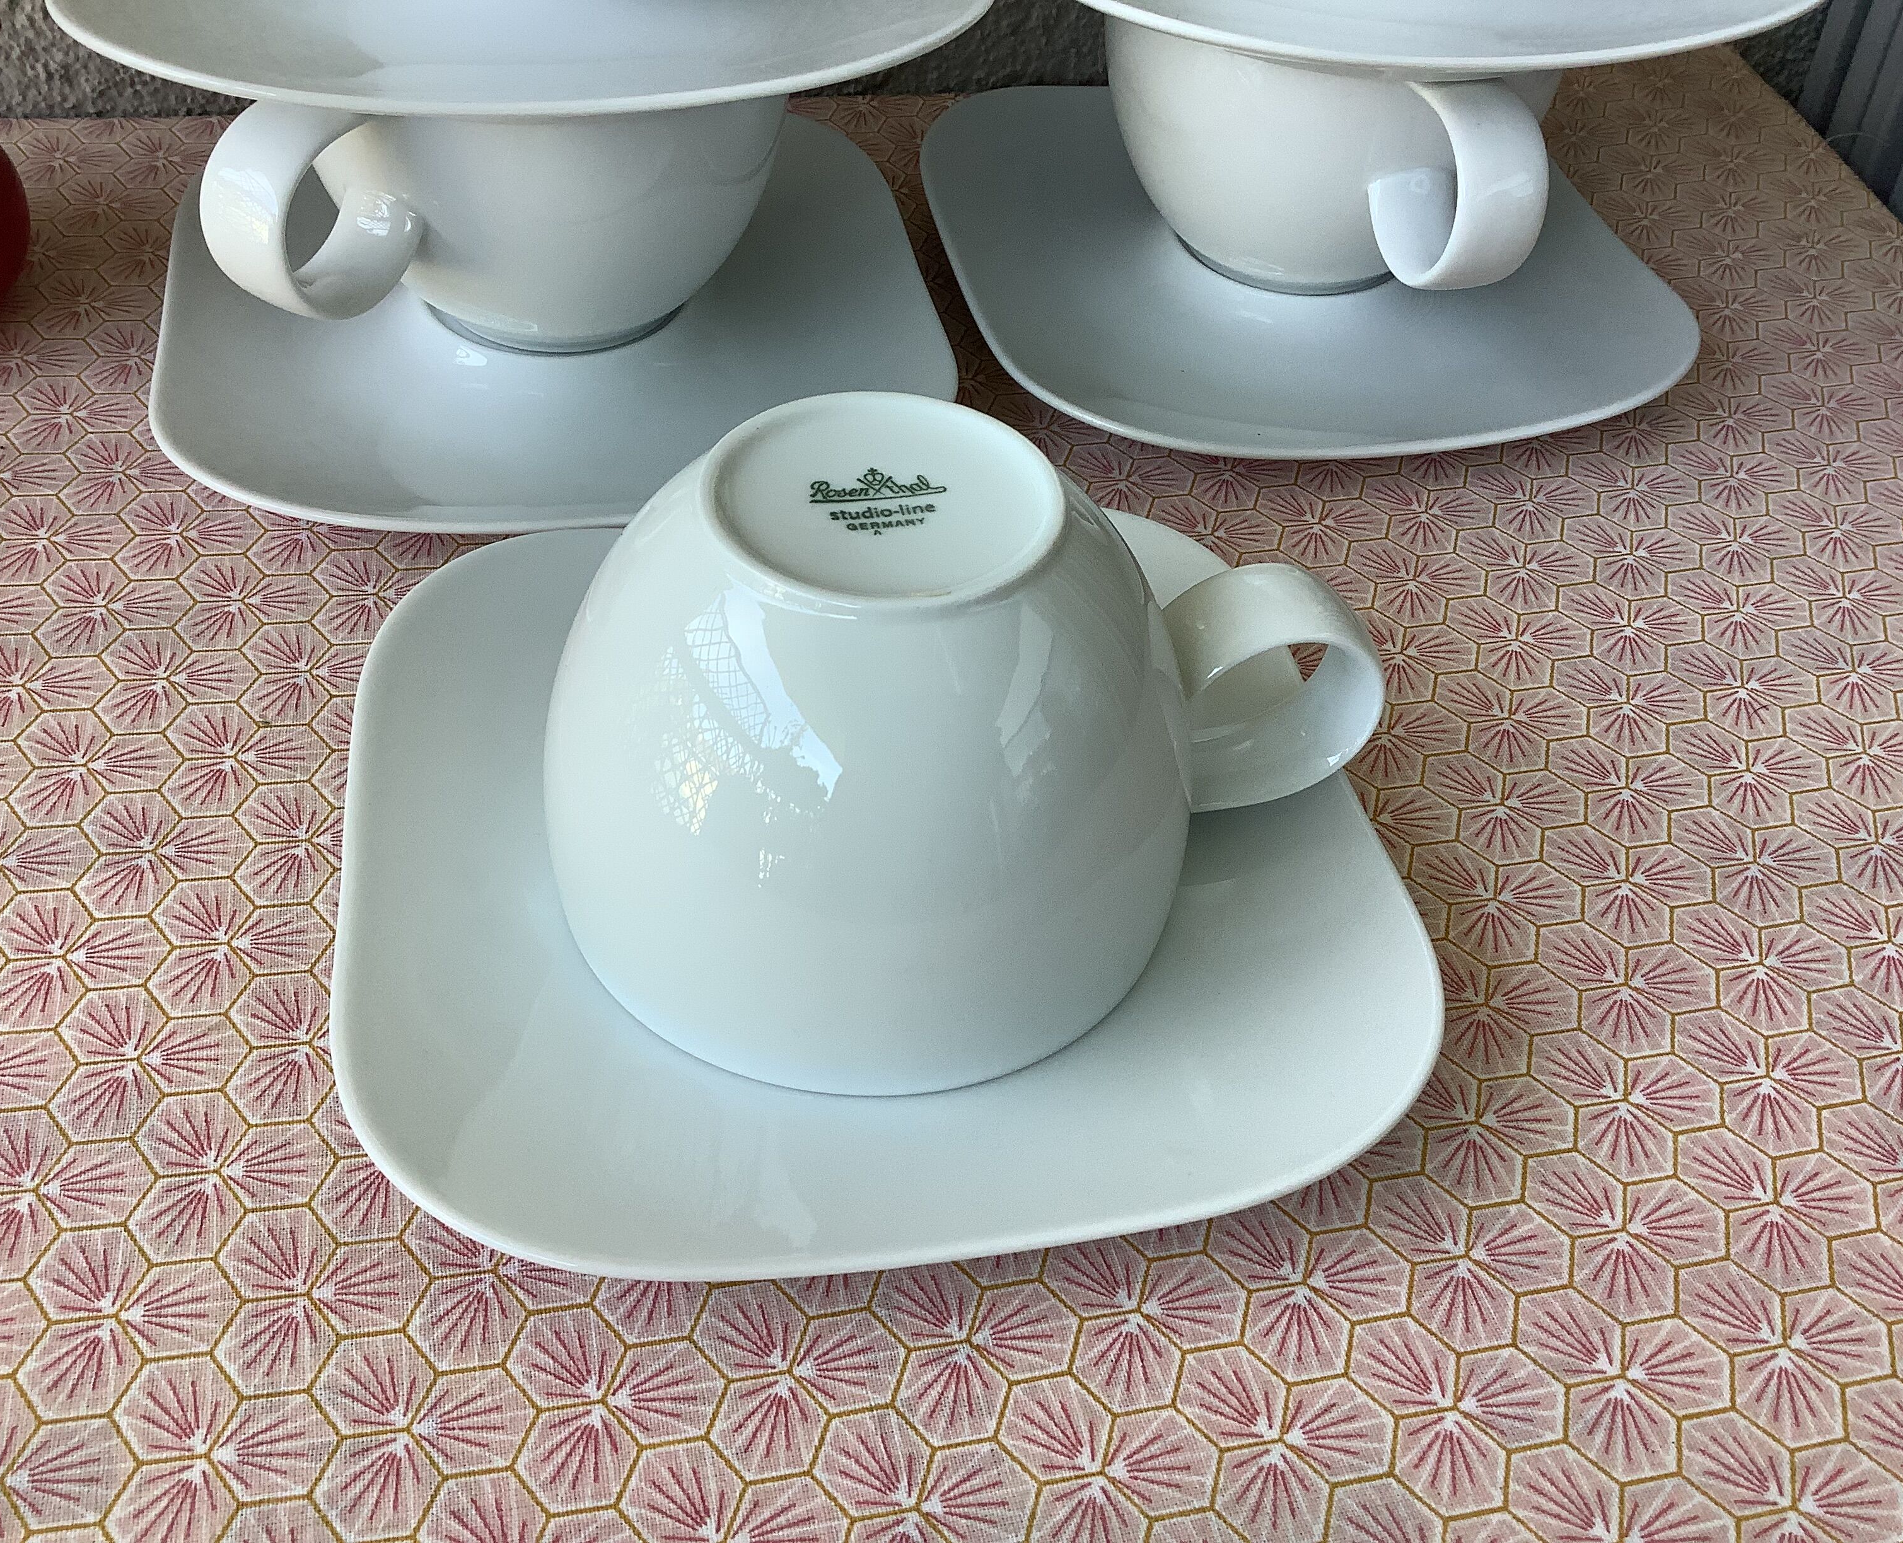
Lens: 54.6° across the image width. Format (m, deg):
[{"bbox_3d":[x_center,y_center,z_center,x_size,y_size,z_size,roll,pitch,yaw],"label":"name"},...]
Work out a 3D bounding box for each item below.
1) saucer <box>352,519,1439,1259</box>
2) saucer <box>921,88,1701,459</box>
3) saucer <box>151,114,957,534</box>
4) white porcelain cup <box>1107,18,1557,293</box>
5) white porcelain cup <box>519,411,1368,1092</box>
[{"bbox_3d":[-0.012,0.010,0.267,0.145,0.018,0.145,-5,45,-9],"label":"saucer"},{"bbox_3d":[0.071,-0.105,0.391,0.145,0.018,0.145,-7,46,-12],"label":"saucer"},{"bbox_3d":[-0.077,-0.088,0.362,0.145,0.018,0.145,-6,45,-11],"label":"saucer"},{"bbox_3d":[0.076,-0.126,0.363,0.090,0.063,0.114,-7,45,-11],"label":"white porcelain cup"},{"bbox_3d":[0.002,-0.012,0.248,0.114,0.063,0.090,-3,45,-7],"label":"white porcelain cup"}]

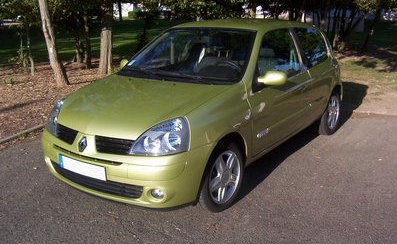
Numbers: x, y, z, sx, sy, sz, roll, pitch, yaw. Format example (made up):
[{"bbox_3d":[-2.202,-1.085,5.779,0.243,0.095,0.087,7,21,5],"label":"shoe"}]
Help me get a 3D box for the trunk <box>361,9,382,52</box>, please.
[{"bbox_3d":[6.318,-3.345,15.178,0.270,1.617,0.260,20,20,16],"label":"trunk"}]

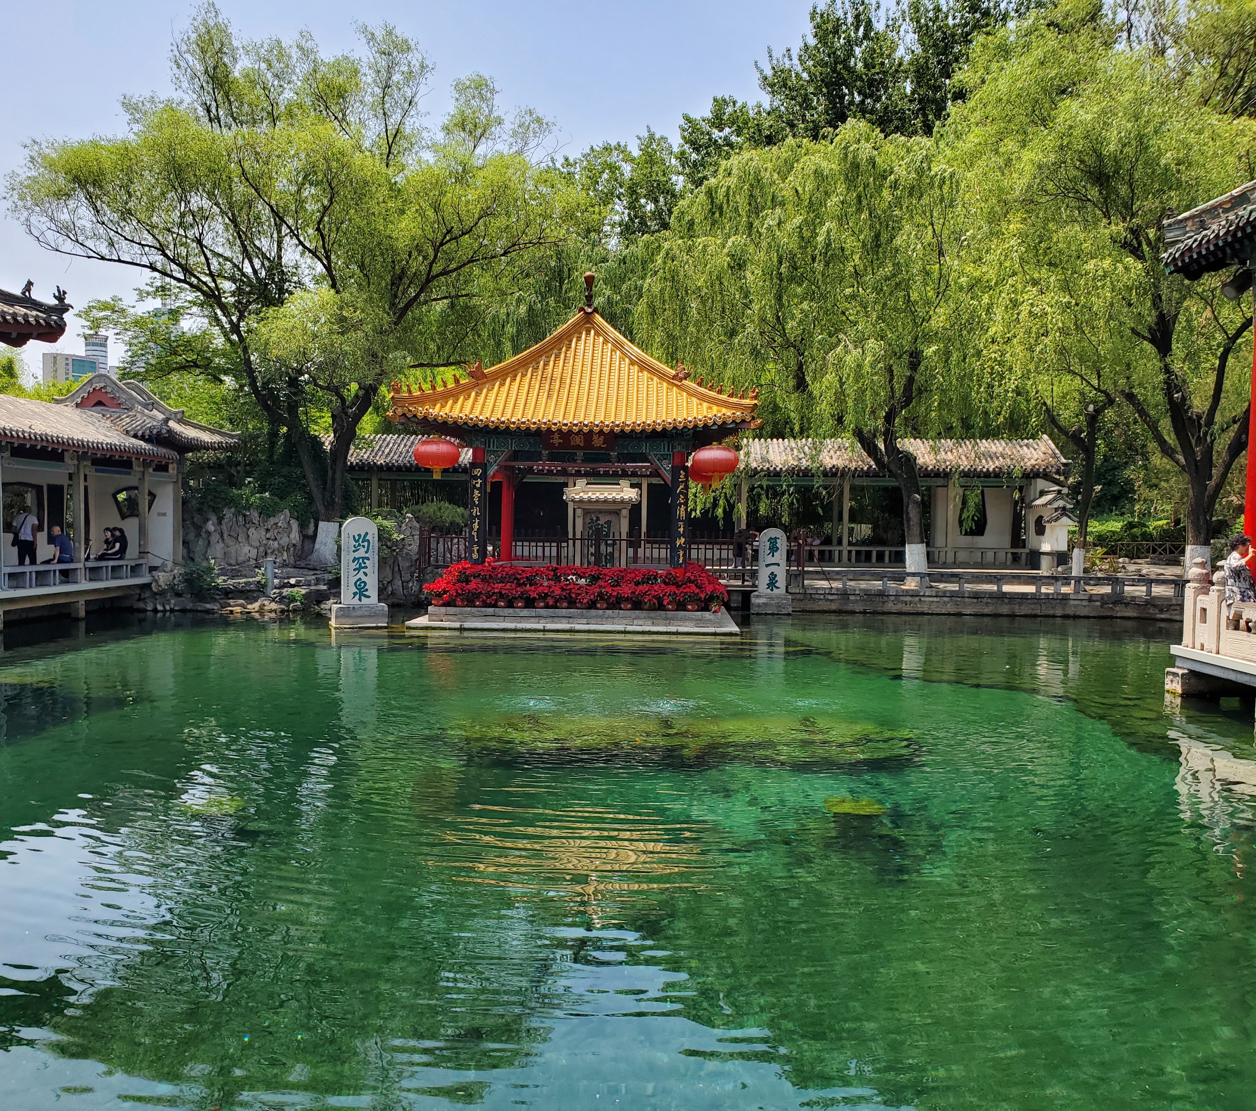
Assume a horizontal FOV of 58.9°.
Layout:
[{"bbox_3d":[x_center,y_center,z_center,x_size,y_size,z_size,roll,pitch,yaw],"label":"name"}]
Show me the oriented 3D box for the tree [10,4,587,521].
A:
[{"bbox_3d":[-8.345,-6.732,28.200,14.500,14.300,12.500,1,2,3],"label":"tree"}]

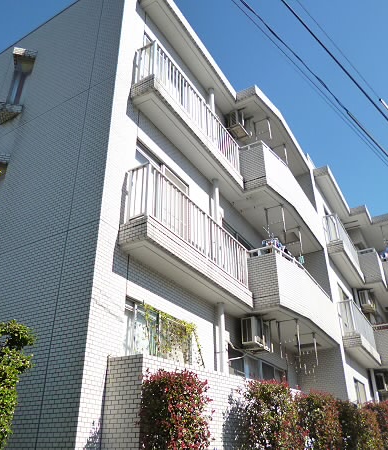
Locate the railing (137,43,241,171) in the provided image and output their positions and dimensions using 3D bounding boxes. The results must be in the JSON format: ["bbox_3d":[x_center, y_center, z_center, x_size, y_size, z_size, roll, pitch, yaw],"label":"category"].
[{"bbox_3d":[0.040,-2.171,8.857,0.430,0.926,3.590,-17,-33,26],"label":"railing"}]

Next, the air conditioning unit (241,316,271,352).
[{"bbox_3d":[1.296,2.283,8.734,0.330,0.550,0.750,-16,-33,27],"label":"air conditioning unit"}]

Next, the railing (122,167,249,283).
[{"bbox_3d":[0.073,0.292,7.486,0.430,0.934,3.580,-17,-33,26],"label":"railing"}]

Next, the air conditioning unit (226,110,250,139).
[{"bbox_3d":[1.250,-2.664,11.400,0.320,0.550,0.750,-16,-33,27],"label":"air conditioning unit"}]

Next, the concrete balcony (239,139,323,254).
[{"bbox_3d":[2.471,-0.497,11.599,1.110,1.256,4.370,-17,-33,26],"label":"concrete balcony"}]

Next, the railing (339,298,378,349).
[{"bbox_3d":[5.154,3.264,12.897,0.450,0.920,3.210,-16,-33,27],"label":"railing"}]

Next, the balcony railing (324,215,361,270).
[{"bbox_3d":[5.216,0.814,14.373,0.430,0.926,3.300,-17,-33,26],"label":"balcony railing"}]

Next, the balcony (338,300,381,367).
[{"bbox_3d":[5.145,3.410,12.830,0.480,1.240,3.300,-16,-33,27],"label":"balcony"}]

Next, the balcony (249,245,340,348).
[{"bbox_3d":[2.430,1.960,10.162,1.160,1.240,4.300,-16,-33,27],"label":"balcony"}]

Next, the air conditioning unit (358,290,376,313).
[{"bbox_3d":[6.455,2.808,15.560,0.290,0.540,0.800,-17,-33,26],"label":"air conditioning unit"}]

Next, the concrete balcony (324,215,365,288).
[{"bbox_3d":[5.128,0.953,14.183,0.480,1.250,3.300,-16,-33,27],"label":"concrete balcony"}]

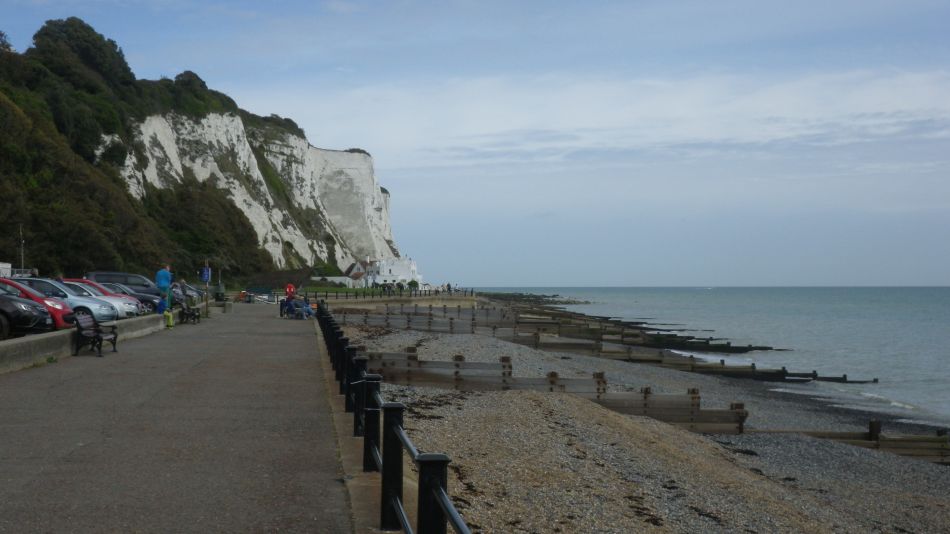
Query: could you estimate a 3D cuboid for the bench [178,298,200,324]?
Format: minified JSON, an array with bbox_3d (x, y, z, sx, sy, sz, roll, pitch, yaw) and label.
[{"bbox_3d":[-11.747,1.930,43.572,0.650,0.860,1.700,0,-1,-9],"label":"bench"}]

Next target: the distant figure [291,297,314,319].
[{"bbox_3d":[-8.023,1.935,49.173,1.050,1.060,0.600,0,-1,15],"label":"distant figure"}]

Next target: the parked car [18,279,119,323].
[{"bbox_3d":[-12.849,1.082,31.471,4.250,1.480,1.770,0,-1,-9],"label":"parked car"}]

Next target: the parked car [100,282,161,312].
[{"bbox_3d":[-14.075,1.276,40.458,4.400,1.410,1.780,0,-1,-9],"label":"parked car"}]

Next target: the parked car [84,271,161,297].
[{"bbox_3d":[-16.331,1.159,50.162,4.400,1.830,1.860,0,-1,-9],"label":"parked car"}]

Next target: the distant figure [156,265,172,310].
[{"bbox_3d":[-11.231,0.799,38.192,0.380,1.720,0.520,1,-1,-37],"label":"distant figure"}]

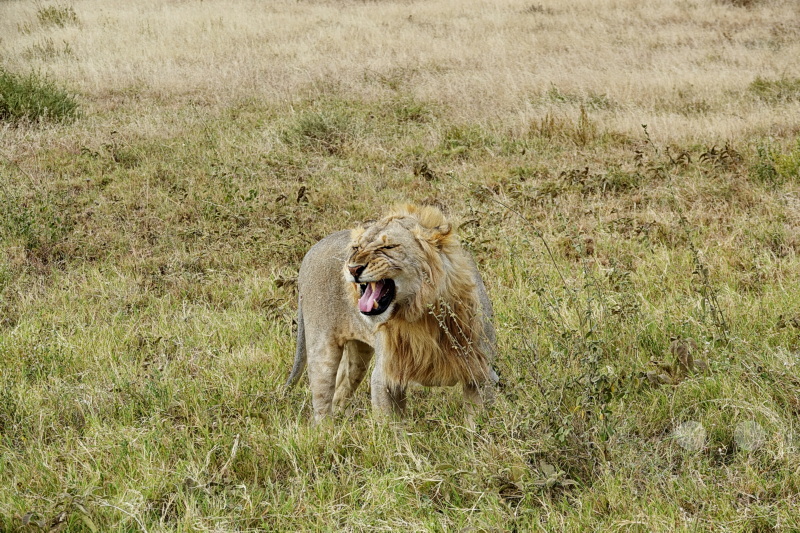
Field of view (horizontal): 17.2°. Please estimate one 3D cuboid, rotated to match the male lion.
[{"bbox_3d":[-0.160,0.262,11.900,0.600,1.050,1.580,-4,8,-28],"label":"male lion"}]

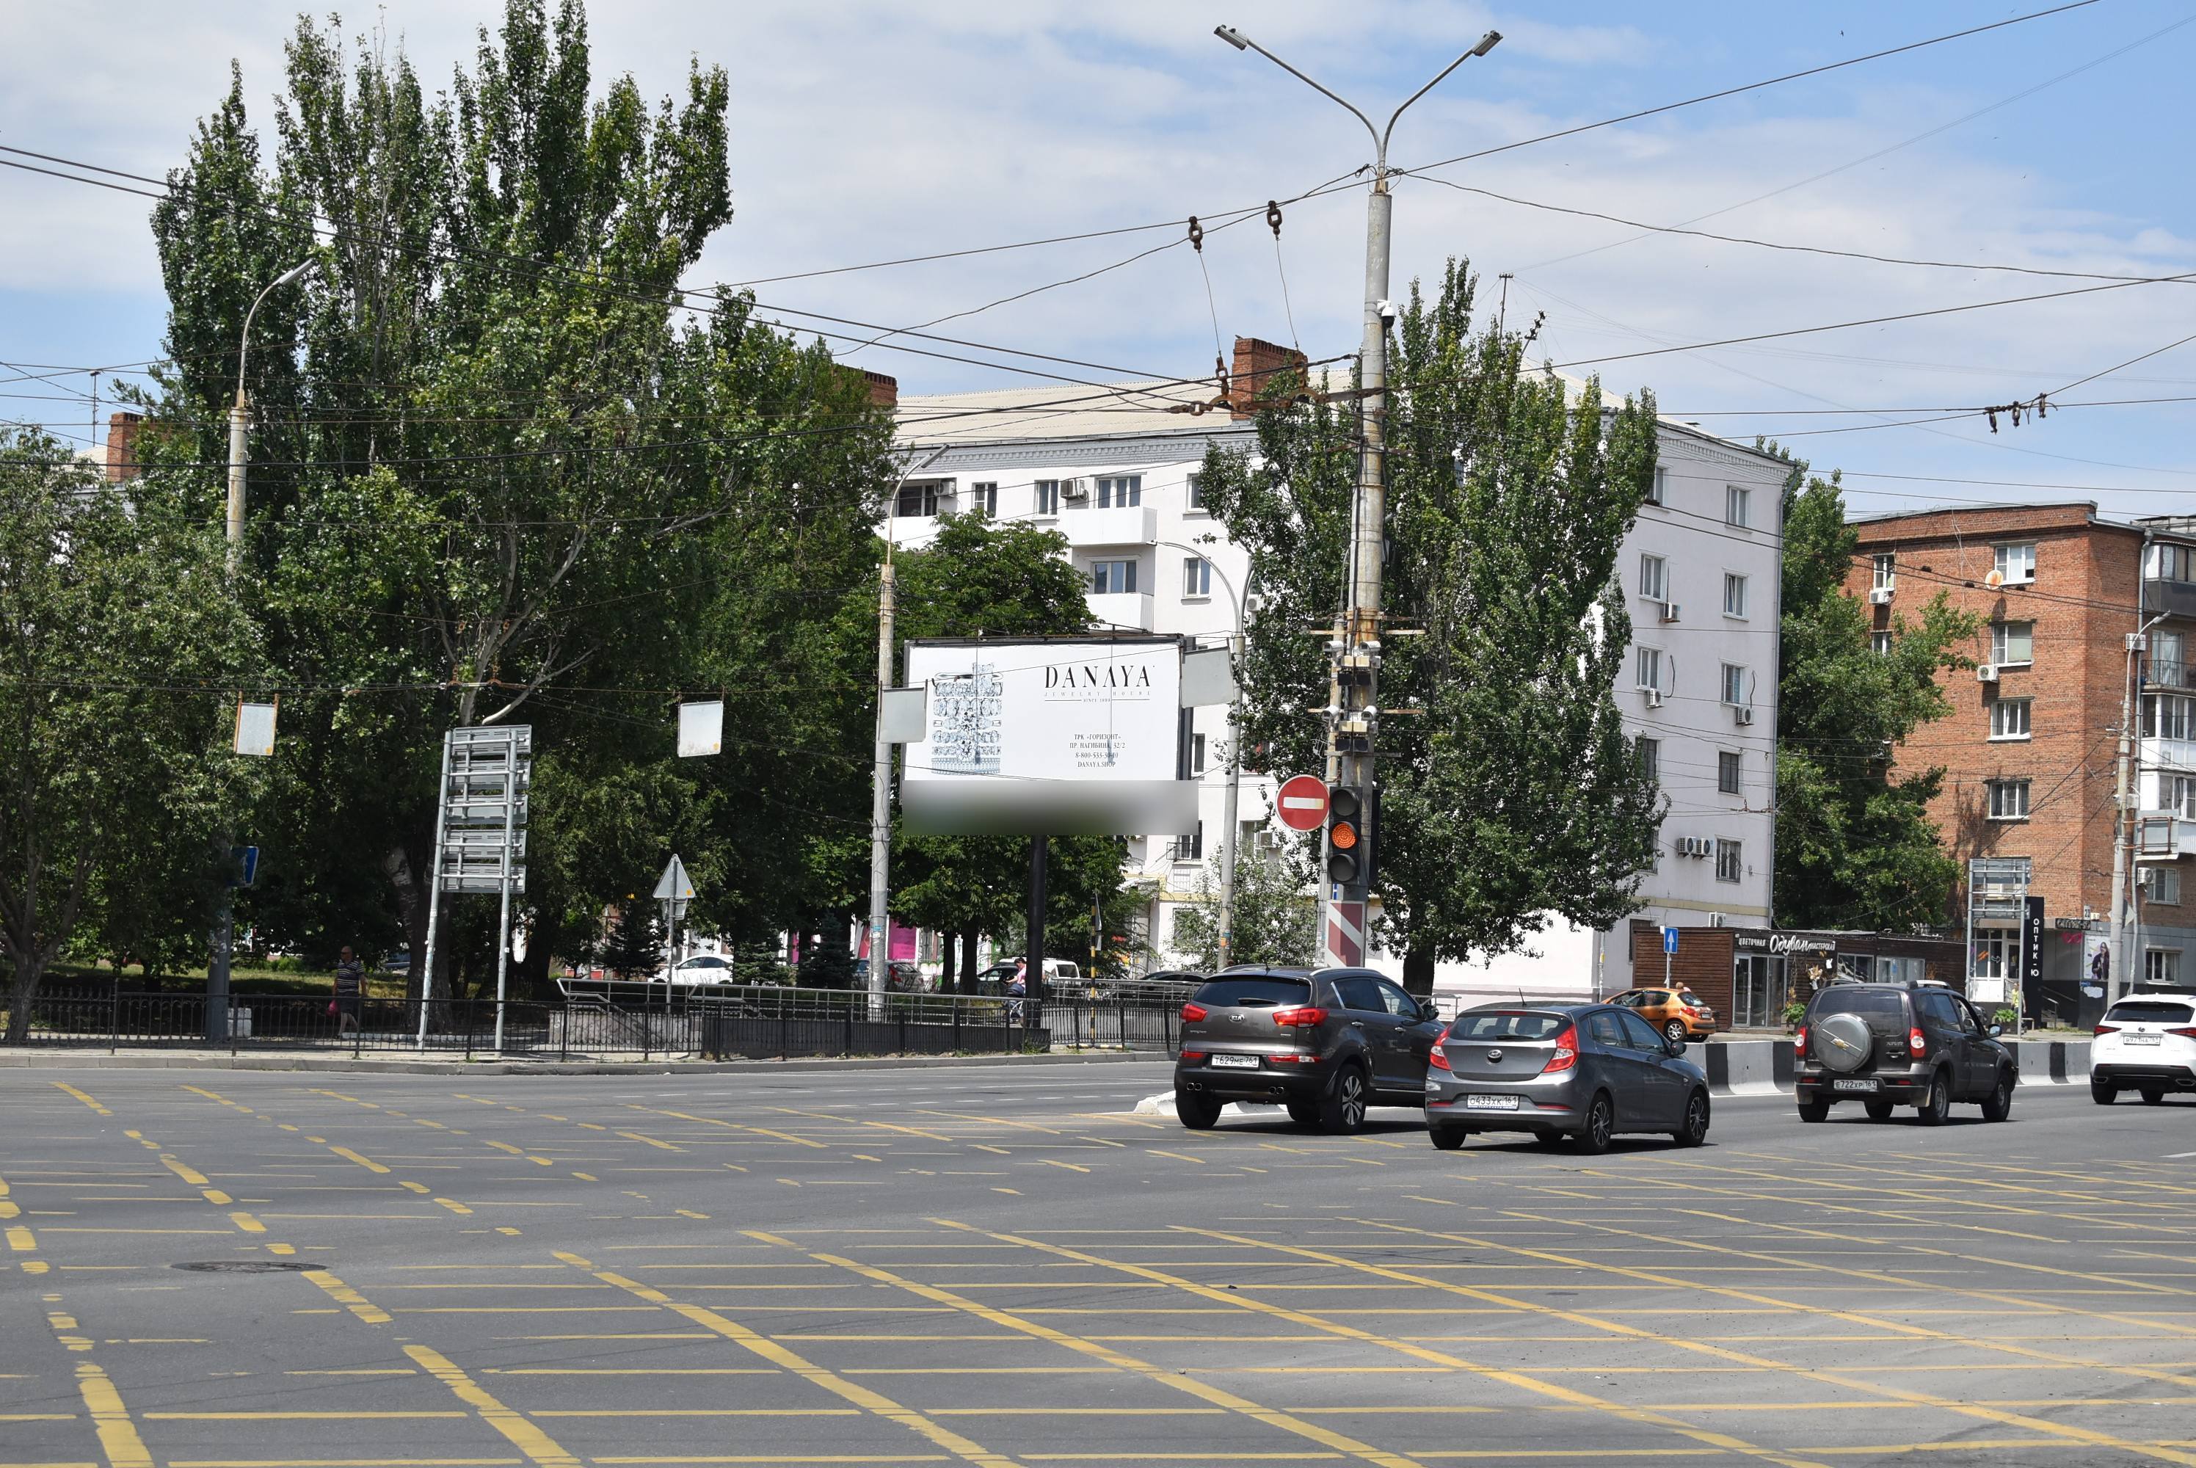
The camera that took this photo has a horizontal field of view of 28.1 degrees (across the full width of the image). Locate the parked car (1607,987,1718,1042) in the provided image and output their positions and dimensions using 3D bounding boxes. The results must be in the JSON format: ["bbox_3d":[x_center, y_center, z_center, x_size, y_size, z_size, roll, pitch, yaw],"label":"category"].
[{"bbox_3d":[14.964,7.688,120.371,4.000,1.470,1.720,0,-4,30],"label":"parked car"}]

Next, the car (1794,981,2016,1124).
[{"bbox_3d":[9.669,3.804,52.591,1.800,1.670,4.050,0,-4,28],"label":"car"}]

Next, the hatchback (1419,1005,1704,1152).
[{"bbox_3d":[4.732,3.398,43.755,1.700,1.470,4.120,0,-4,28],"label":"hatchback"}]

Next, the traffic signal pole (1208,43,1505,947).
[{"bbox_3d":[2.981,-2.059,52.500,3.400,12.700,0.600,1,-3,8],"label":"traffic signal pole"}]

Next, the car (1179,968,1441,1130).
[{"bbox_3d":[2.421,3.304,45.835,1.860,1.650,4.440,0,-4,26],"label":"car"}]

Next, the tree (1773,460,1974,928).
[{"bbox_3d":[25.677,0.433,148.000,7.800,19.300,7.500,2,-3,0],"label":"tree"}]

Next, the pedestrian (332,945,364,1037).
[{"bbox_3d":[-13.986,4.816,82.000,0.580,1.700,0.480,0,-4,34],"label":"pedestrian"}]

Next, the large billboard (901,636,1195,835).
[{"bbox_3d":[-0.932,-0.202,85.188,6.250,3.300,0.500,0,-4,31],"label":"large billboard"}]

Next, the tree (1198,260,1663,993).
[{"bbox_3d":[7.779,-1.869,103.000,10.800,18.500,10.200,2,-3,0],"label":"tree"}]

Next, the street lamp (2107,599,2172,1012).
[{"bbox_3d":[32.304,2.746,137.096,1.600,13.300,0.400,0,-4,28],"label":"street lamp"}]

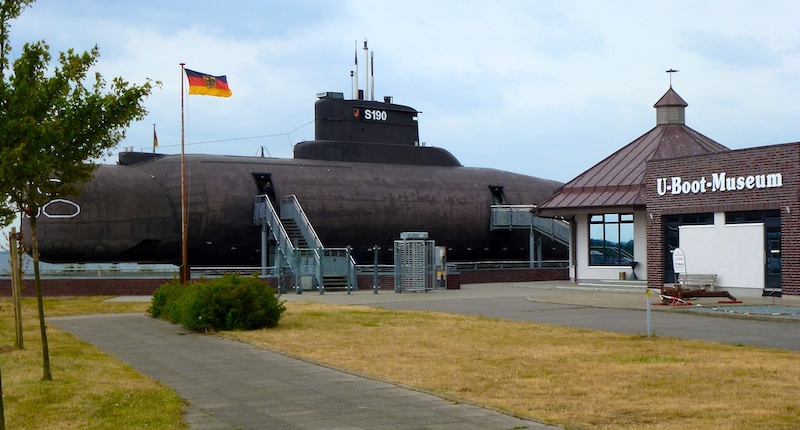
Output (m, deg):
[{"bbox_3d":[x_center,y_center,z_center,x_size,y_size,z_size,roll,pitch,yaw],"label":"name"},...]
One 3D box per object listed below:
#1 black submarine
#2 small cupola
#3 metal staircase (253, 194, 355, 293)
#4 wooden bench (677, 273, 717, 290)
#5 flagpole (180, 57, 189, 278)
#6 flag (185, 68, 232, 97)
[{"bbox_3d":[1.955,-1.818,67.377,45.000,8.700,4.900,1,-2,-41],"label":"black submarine"},{"bbox_3d":[12.623,-5.097,59.164,1.520,1.850,1.520,1,-2,-43],"label":"small cupola"},{"bbox_3d":[-4.197,1.125,54.590,1.800,4.100,6.200,1,-2,-34],"label":"metal staircase"},{"bbox_3d":[10.159,2.414,44.149,0.650,0.800,1.900,1,-2,-28],"label":"wooden bench"},{"bbox_3d":[-7.044,-1.062,41.546,0.250,7.700,0.250,0,-2,0],"label":"flagpole"},{"bbox_3d":[-6.273,-4.340,41.638,1.550,0.970,0.250,0,-2,0],"label":"flag"}]

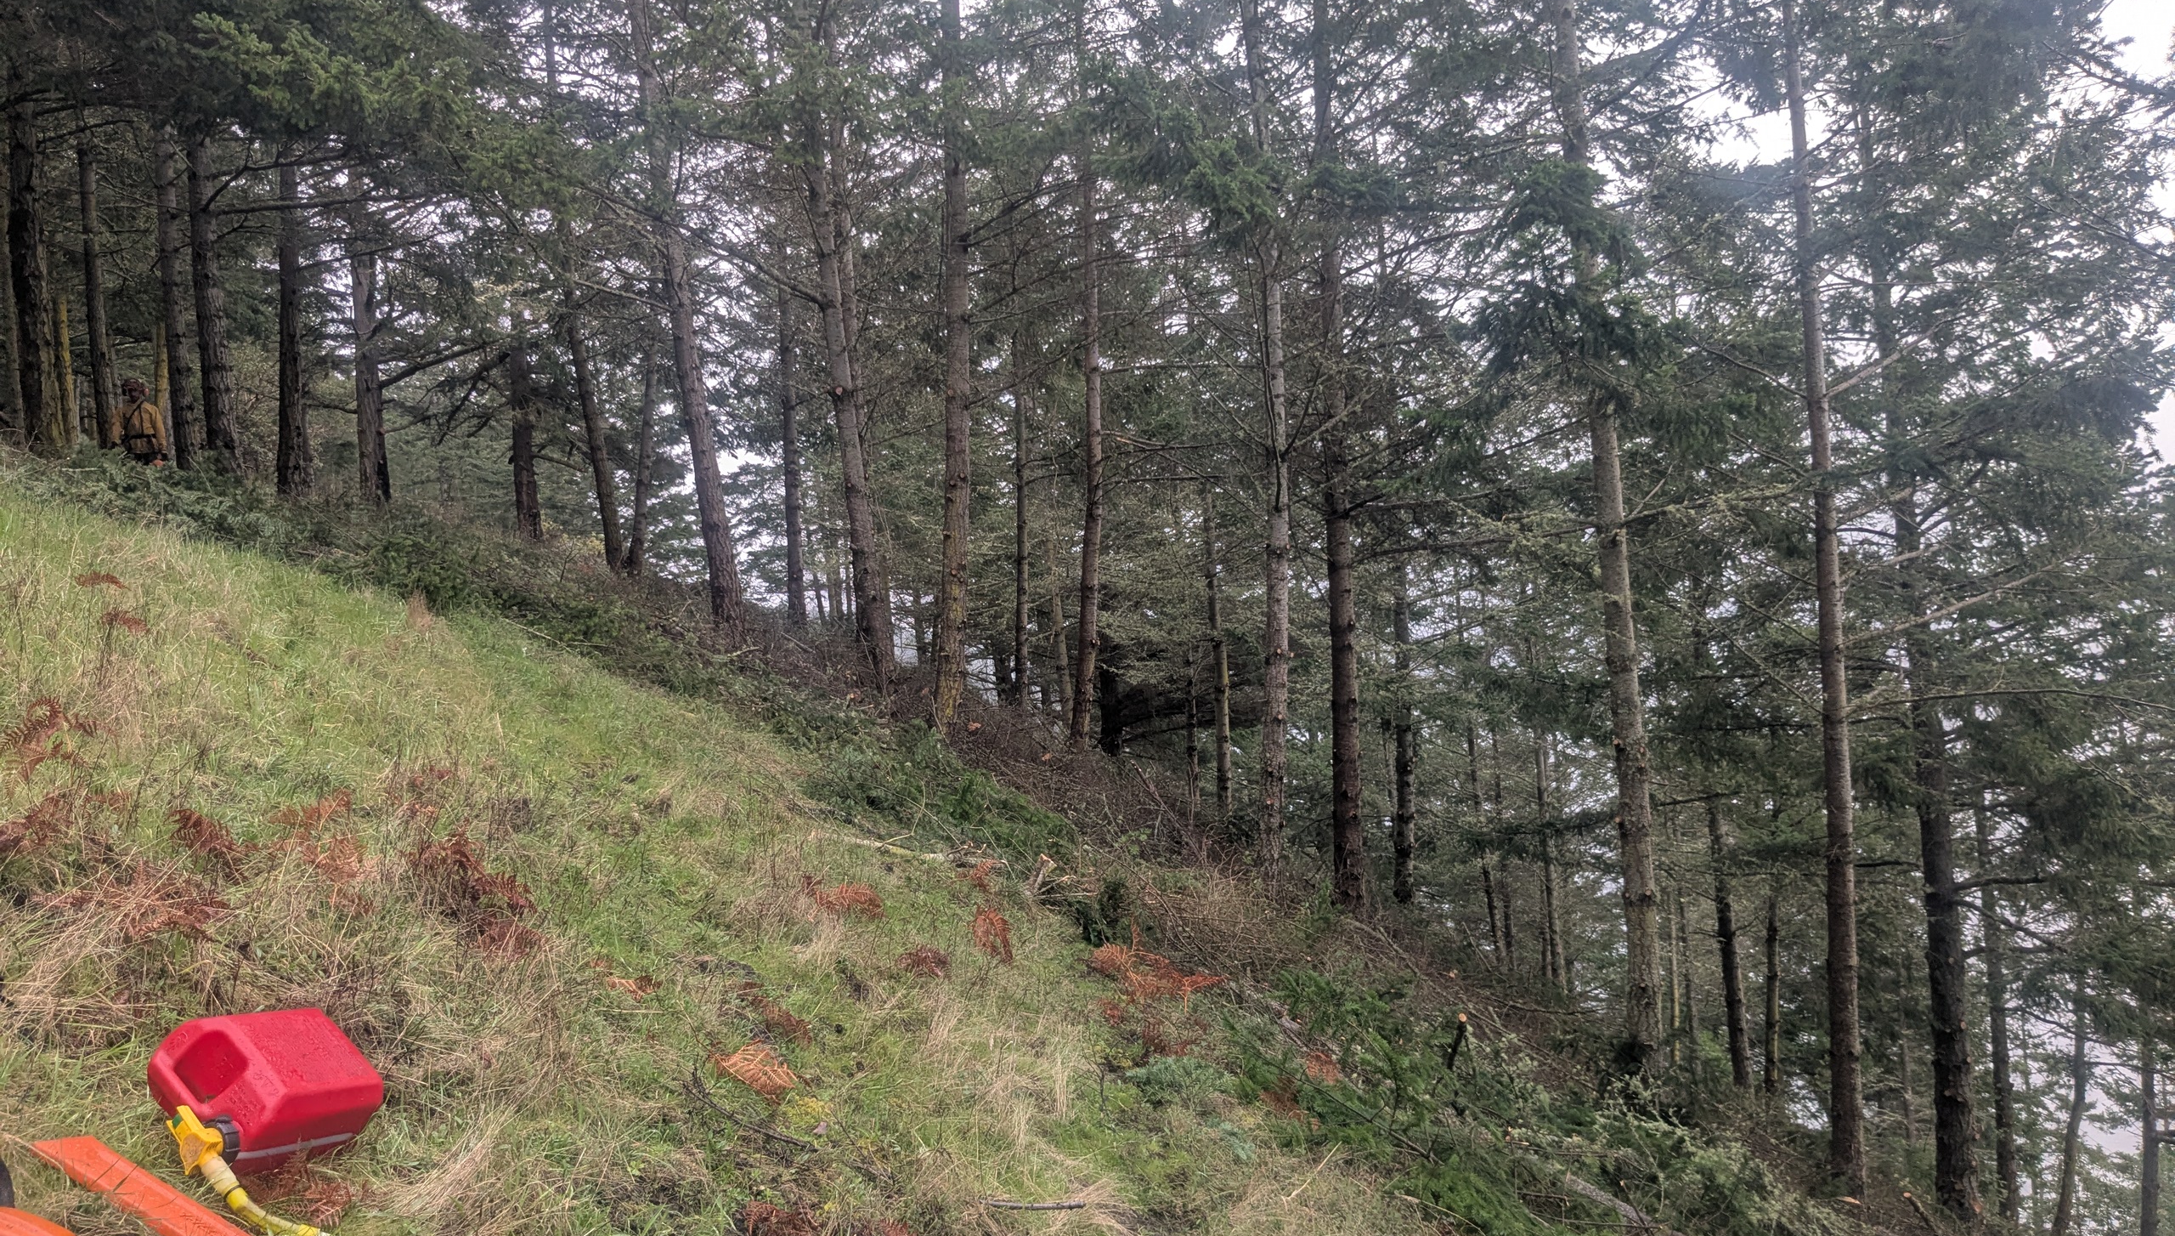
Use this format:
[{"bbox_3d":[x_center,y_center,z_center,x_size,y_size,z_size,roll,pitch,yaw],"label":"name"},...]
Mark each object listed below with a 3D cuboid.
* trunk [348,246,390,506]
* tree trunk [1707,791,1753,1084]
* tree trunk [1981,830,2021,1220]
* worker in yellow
[{"bbox_3d":[-8.897,-2.992,20.976,0.290,3.234,0.290,-3,1,0],"label":"trunk"},{"bbox_3d":[8.519,4.301,22.471,0.220,3.929,0.220,-6,1,0],"label":"tree trunk"},{"bbox_3d":[11.555,5.153,21.463,0.220,4.969,0.220,-3,1,0],"label":"tree trunk"},{"bbox_3d":[-11.995,-2.143,21.500,0.620,1.800,0.380,-3,1,-16],"label":"worker in yellow"}]

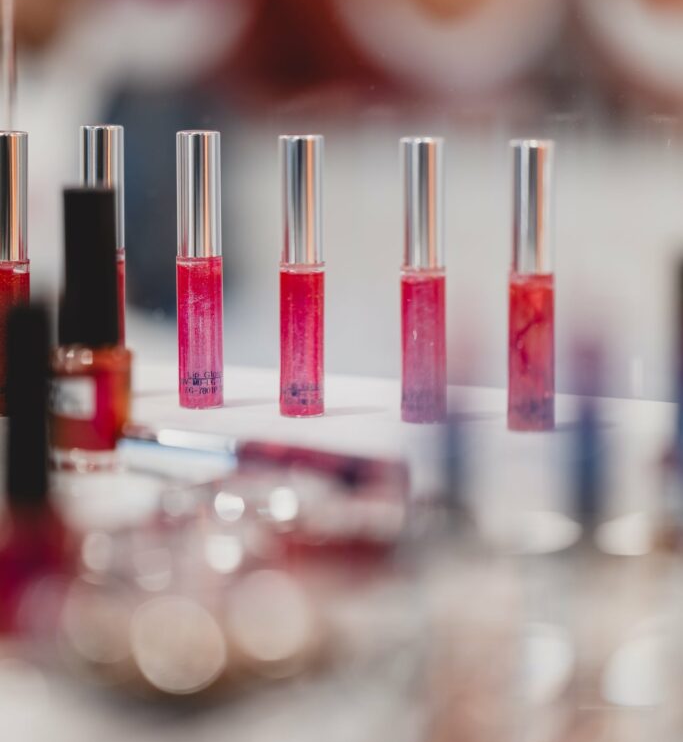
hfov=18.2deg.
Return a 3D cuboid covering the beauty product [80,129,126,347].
[{"bbox_3d":[-0.083,-0.039,0.752,0.015,0.094,0.015,-1,9,-6],"label":"beauty product"}]

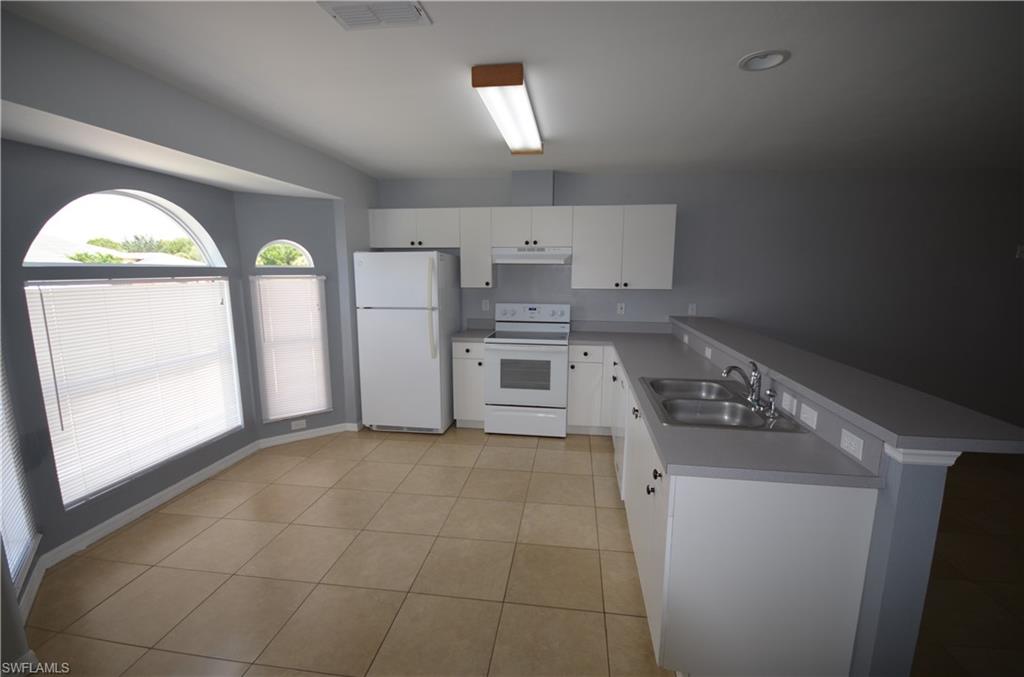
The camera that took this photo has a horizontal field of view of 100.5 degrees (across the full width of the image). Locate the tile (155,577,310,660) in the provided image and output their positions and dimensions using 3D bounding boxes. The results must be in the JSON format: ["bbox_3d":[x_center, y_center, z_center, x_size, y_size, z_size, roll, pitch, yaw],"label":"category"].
[{"bbox_3d":[-1.210,1.240,1.919,0.458,0.010,0.445,1,9,8],"label":"tile"}]

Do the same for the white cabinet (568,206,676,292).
[{"bbox_3d":[1.063,-0.876,4.148,0.934,0.775,0.328,1,8,9],"label":"white cabinet"}]

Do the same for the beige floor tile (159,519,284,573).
[{"bbox_3d":[-1.598,1.163,2.405,0.457,0.010,0.437,1,9,8],"label":"beige floor tile"}]

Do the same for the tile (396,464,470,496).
[{"bbox_3d":[-0.561,1.040,3.121,0.457,0.010,0.437,1,9,8],"label":"tile"}]

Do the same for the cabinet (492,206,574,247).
[{"bbox_3d":[0.201,-1.058,4.095,0.757,0.361,0.310,1,9,8],"label":"cabinet"}]

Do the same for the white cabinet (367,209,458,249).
[{"bbox_3d":[-0.922,-1.085,4.260,0.915,0.370,0.320,1,9,8],"label":"white cabinet"}]

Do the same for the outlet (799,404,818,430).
[{"bbox_3d":[1.114,0.297,1.598,0.010,0.072,0.116,1,8,9],"label":"outlet"}]

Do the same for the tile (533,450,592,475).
[{"bbox_3d":[0.413,0.986,3.411,0.457,0.010,0.437,1,9,8],"label":"tile"}]

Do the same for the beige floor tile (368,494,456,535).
[{"bbox_3d":[-0.621,1.119,2.729,0.457,0.010,0.457,1,8,8],"label":"beige floor tile"}]

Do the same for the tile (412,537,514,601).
[{"bbox_3d":[-0.233,1.183,2.204,0.457,0.010,0.437,1,9,8],"label":"tile"}]

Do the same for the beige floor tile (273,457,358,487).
[{"bbox_3d":[-1.475,1.030,3.262,0.458,0.010,0.445,1,9,8],"label":"beige floor tile"}]

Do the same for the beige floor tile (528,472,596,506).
[{"bbox_3d":[0.349,1.061,2.994,0.458,0.010,0.445,1,9,8],"label":"beige floor tile"}]

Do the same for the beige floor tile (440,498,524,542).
[{"bbox_3d":[-0.169,1.131,2.663,0.462,0.010,0.445,1,9,8],"label":"beige floor tile"}]

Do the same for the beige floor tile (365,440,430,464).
[{"bbox_3d":[-0.969,0.978,3.665,0.462,0.010,0.445,1,9,8],"label":"beige floor tile"}]

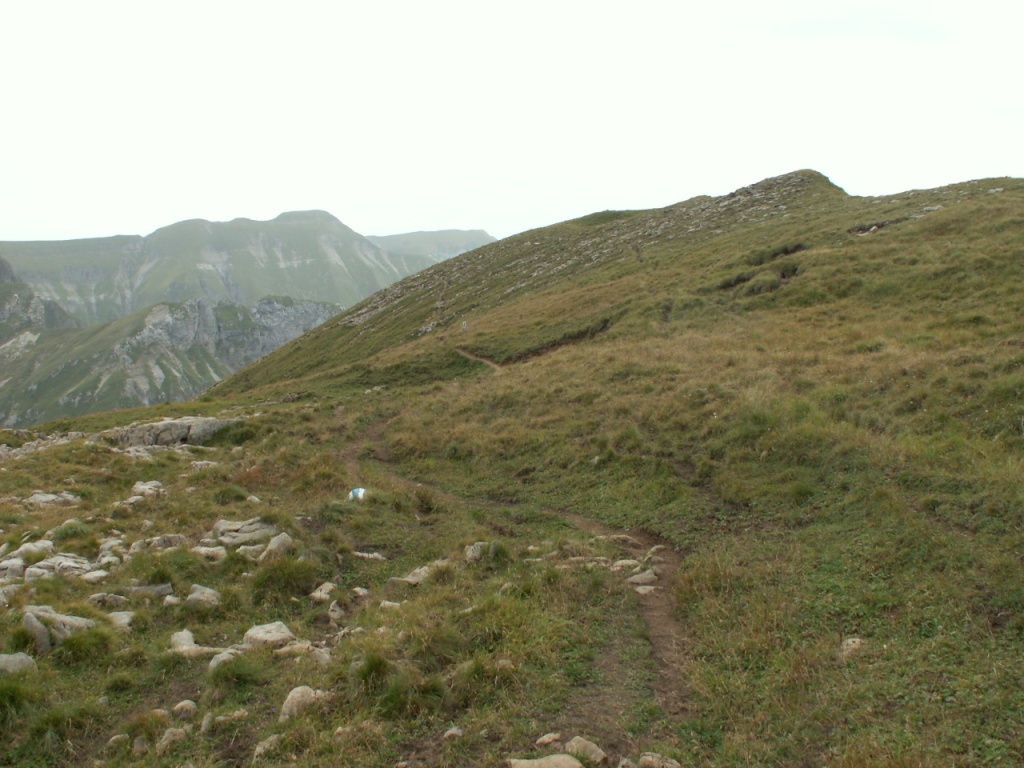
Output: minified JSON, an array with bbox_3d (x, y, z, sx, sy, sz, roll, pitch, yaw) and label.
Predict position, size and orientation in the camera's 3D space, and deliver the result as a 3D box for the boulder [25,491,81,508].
[{"bbox_3d":[-6.165,1.546,13.861,0.735,0.231,0.441,-2,4,-24],"label":"boulder"}]

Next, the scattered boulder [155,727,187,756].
[{"bbox_3d":[-1.553,1.630,4.708,0.141,0.119,0.124,-1,2,-15],"label":"scattered boulder"}]

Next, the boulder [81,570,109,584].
[{"bbox_3d":[-3.763,1.753,9.331,0.252,0.112,0.189,0,2,0],"label":"boulder"}]

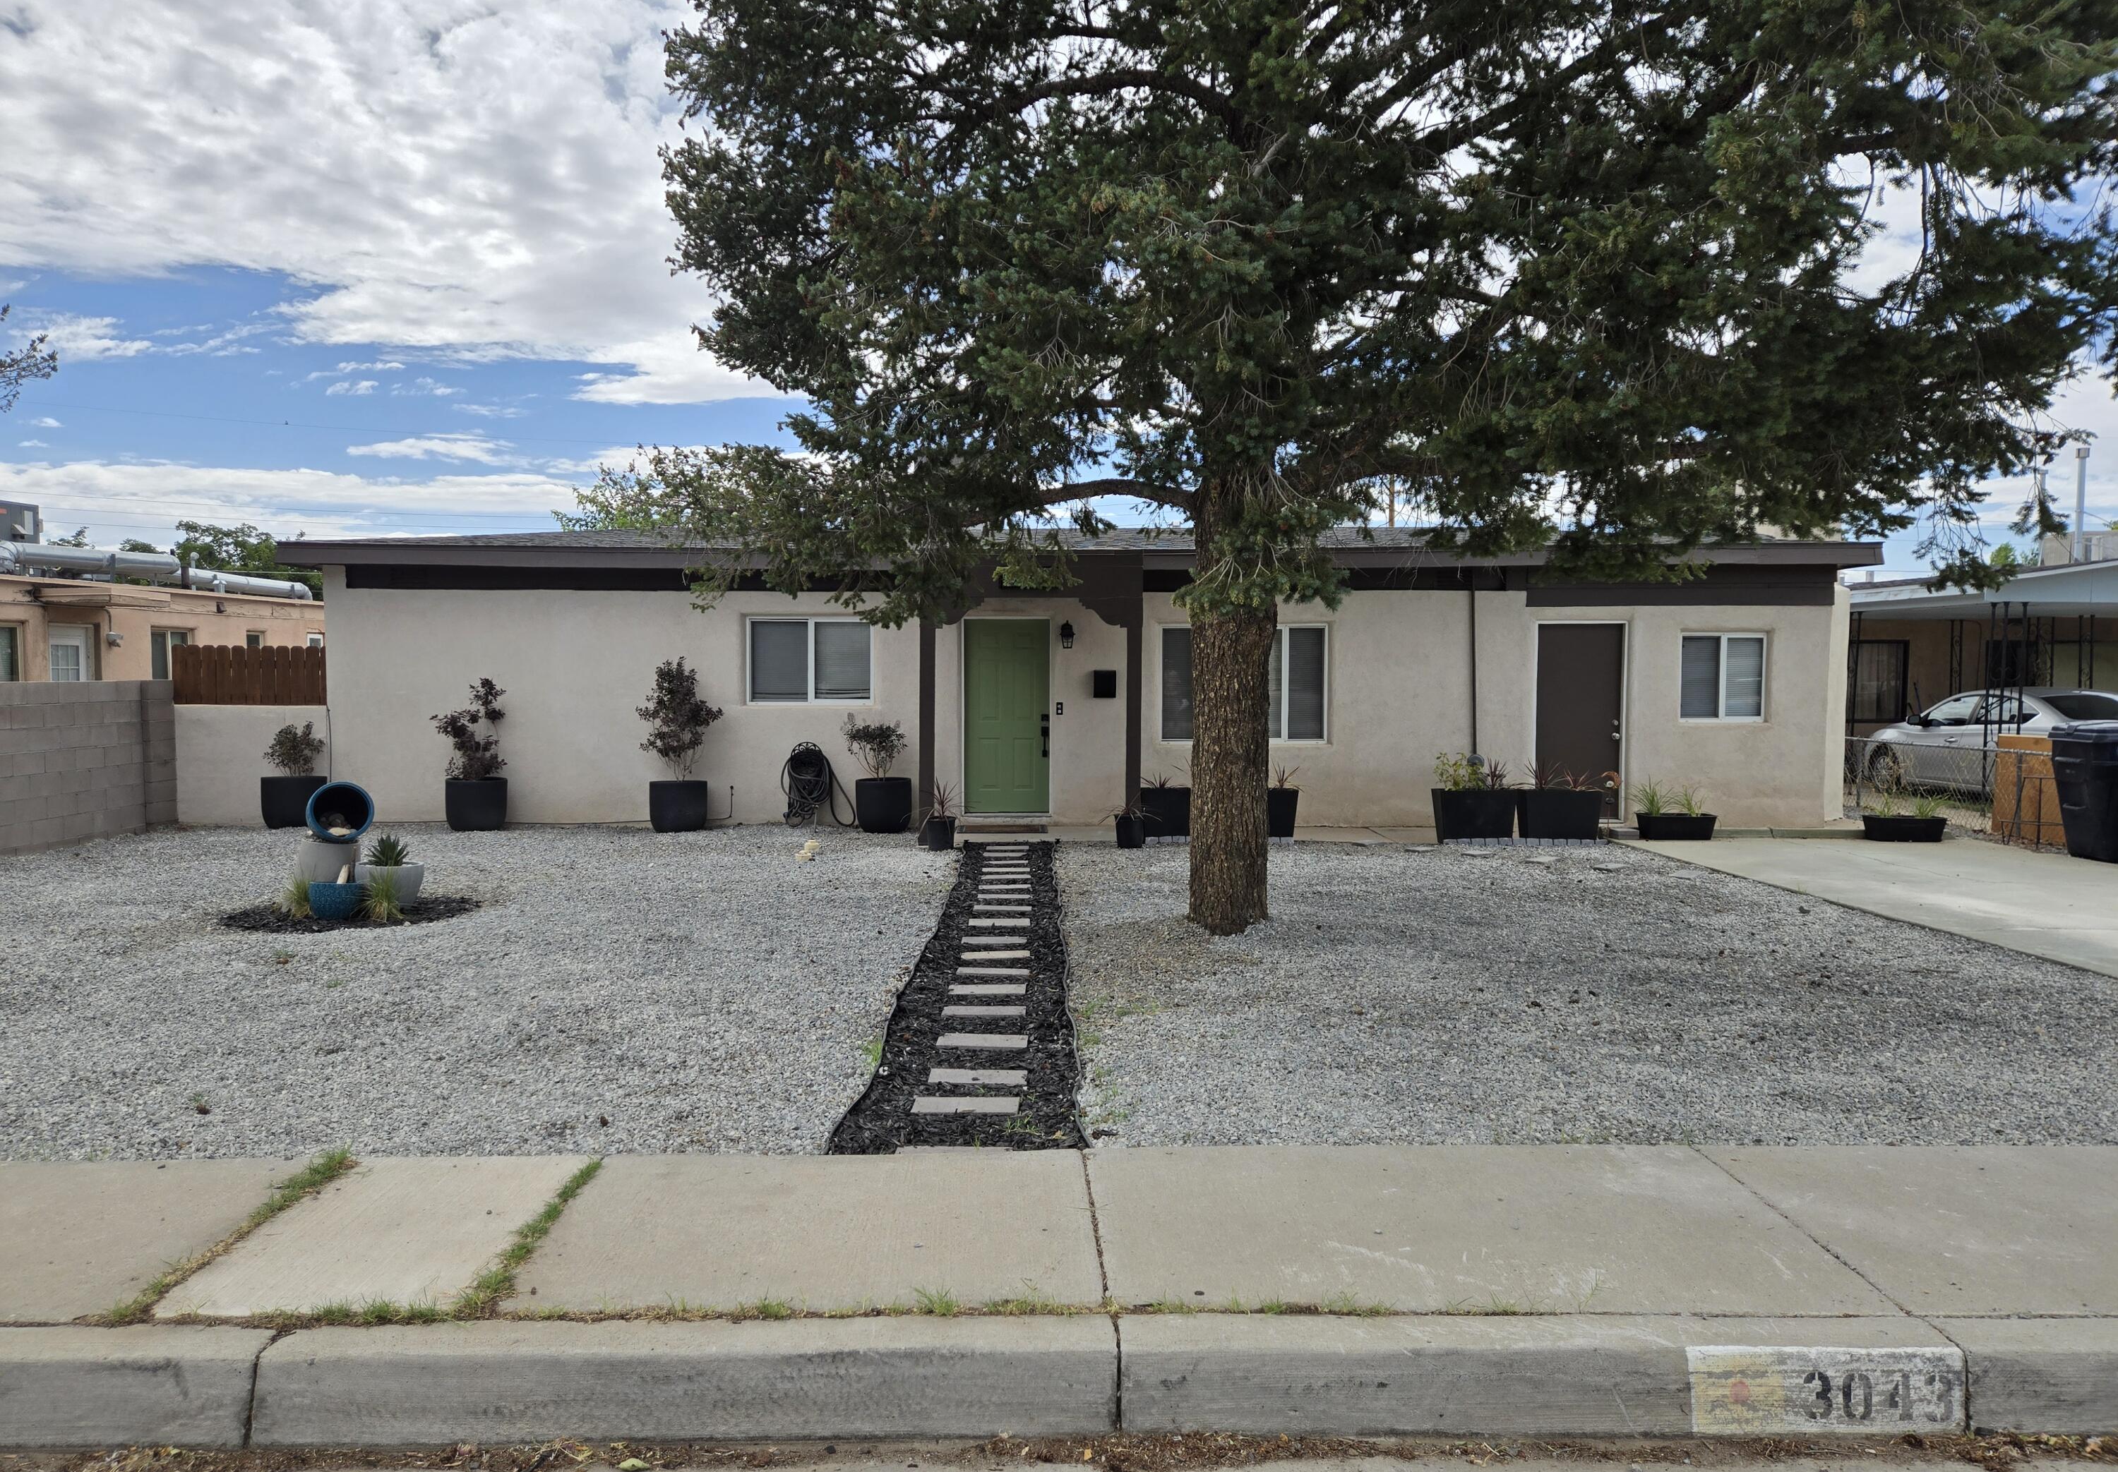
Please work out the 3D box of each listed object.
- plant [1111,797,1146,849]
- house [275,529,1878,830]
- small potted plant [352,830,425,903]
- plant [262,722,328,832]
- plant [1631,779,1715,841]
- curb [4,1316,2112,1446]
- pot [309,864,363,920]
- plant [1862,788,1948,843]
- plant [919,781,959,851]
[{"bbox_3d":[0.632,0.777,12.800,0.340,0.480,0.340,0,3,-1],"label":"plant"},{"bbox_3d":[0.250,-0.798,17.200,15.600,3.200,7.400,0,3,-1],"label":"house"},{"bbox_3d":[-4.429,0.881,9.300,0.420,0.480,0.420,0,3,-1],"label":"small potted plant"},{"bbox_3d":[-7.608,0.389,14.000,0.600,1.070,0.580,0,3,-1],"label":"plant"},{"bbox_3d":[6.030,0.725,13.750,0.720,0.600,0.300,0,3,-1],"label":"plant"},{"bbox_3d":[0.002,1.432,3.170,4.800,0.200,0.180,0,3,-1],"label":"curb"},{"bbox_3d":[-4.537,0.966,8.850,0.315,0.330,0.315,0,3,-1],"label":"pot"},{"bbox_3d":[8.231,0.762,13.700,0.700,0.530,0.300,0,3,-1],"label":"plant"},{"bbox_3d":[-1.079,0.704,12.750,0.360,0.630,0.360,0,3,-1],"label":"plant"}]

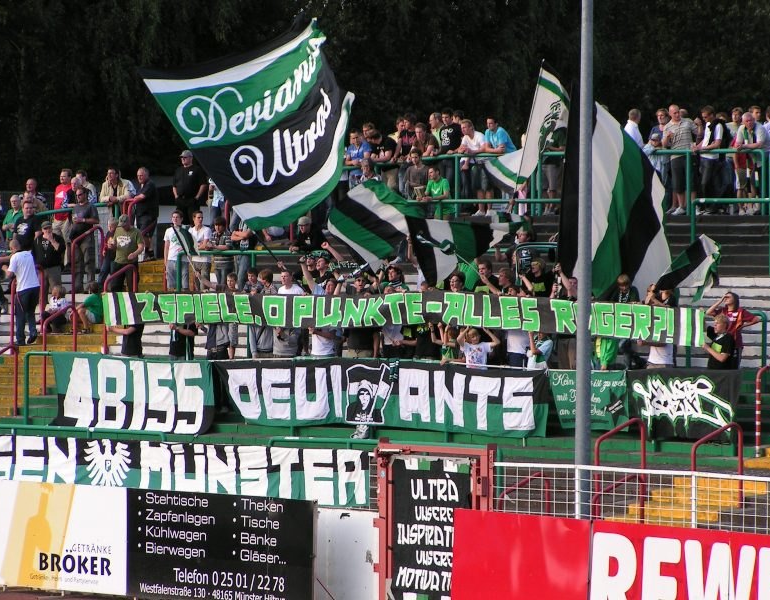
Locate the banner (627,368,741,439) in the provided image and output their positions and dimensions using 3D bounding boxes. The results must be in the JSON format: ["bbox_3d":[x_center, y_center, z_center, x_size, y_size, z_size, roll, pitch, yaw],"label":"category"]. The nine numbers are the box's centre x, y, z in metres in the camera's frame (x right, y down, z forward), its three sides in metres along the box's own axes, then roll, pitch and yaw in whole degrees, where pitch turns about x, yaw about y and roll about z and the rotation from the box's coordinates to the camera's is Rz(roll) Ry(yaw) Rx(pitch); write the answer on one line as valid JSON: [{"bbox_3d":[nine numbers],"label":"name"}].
[{"bbox_3d":[4.072,1.438,68.619,0.150,1.007,2.037,0,1,-45],"label":"banner"}]

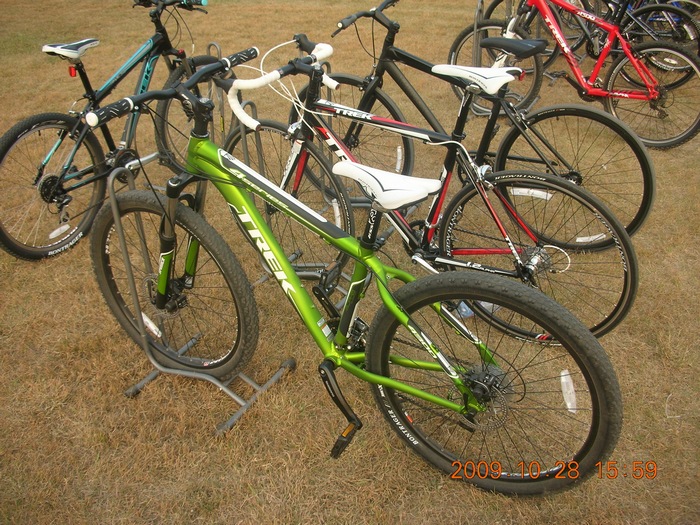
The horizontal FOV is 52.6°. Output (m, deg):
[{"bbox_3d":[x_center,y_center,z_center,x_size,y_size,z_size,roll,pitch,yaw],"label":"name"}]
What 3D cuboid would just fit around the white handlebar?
[{"bbox_3d":[-0.217,-0.630,2.498,0.150,0.180,0.440,23,40,37],"label":"white handlebar"}]

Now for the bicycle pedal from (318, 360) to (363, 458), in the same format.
[{"bbox_3d":[-0.041,0.411,1.930,0.150,0.220,0.130,13,32,25],"label":"bicycle pedal"}]

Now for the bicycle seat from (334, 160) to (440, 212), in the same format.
[{"bbox_3d":[0.078,-0.183,1.695,0.275,0.080,0.155,13,31,25],"label":"bicycle seat"}]

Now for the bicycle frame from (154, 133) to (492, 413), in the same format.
[{"bbox_3d":[-0.109,-0.001,1.911,1.060,0.640,0.170,13,31,25],"label":"bicycle frame"}]

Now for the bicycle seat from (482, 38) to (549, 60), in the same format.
[{"bbox_3d":[0.658,-0.862,2.864,0.275,0.080,0.155,14,34,28],"label":"bicycle seat"}]

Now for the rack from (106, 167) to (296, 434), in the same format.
[{"bbox_3d":[-0.495,0.069,2.229,0.480,0.750,0.420,13,30,25],"label":"rack"}]

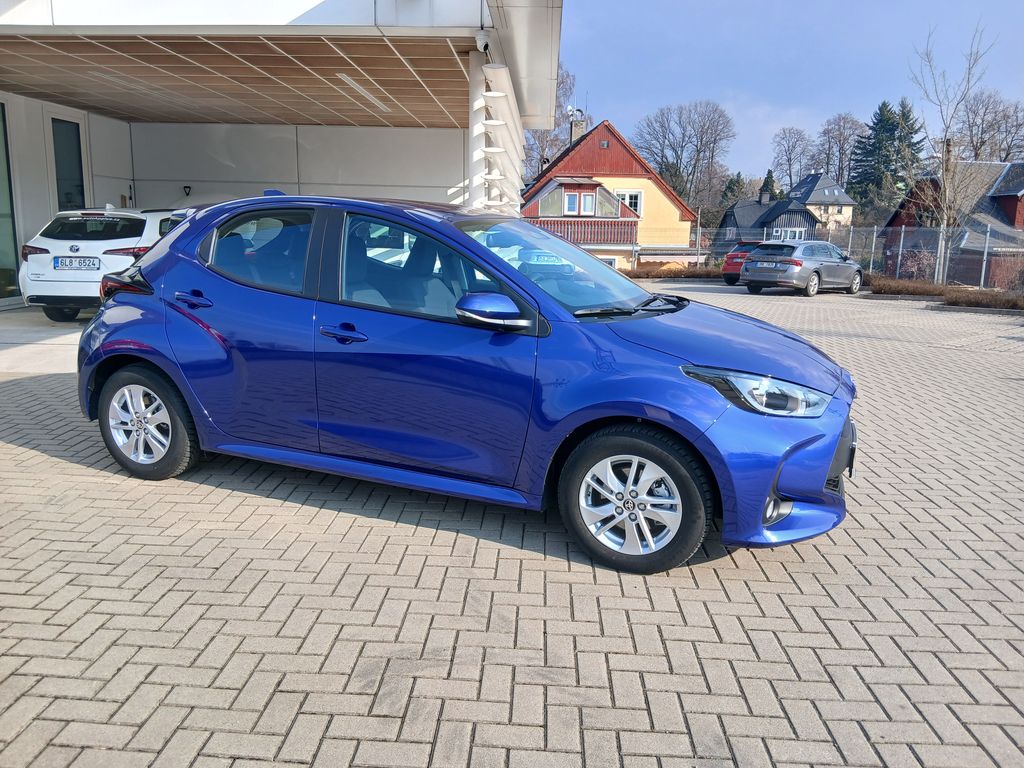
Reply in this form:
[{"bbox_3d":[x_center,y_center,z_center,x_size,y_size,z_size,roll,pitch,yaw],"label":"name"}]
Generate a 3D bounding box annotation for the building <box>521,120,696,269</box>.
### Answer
[{"bbox_3d":[4.236,-9.504,41.599,9.000,7.970,9.400,0,11,-4],"label":"building"}]

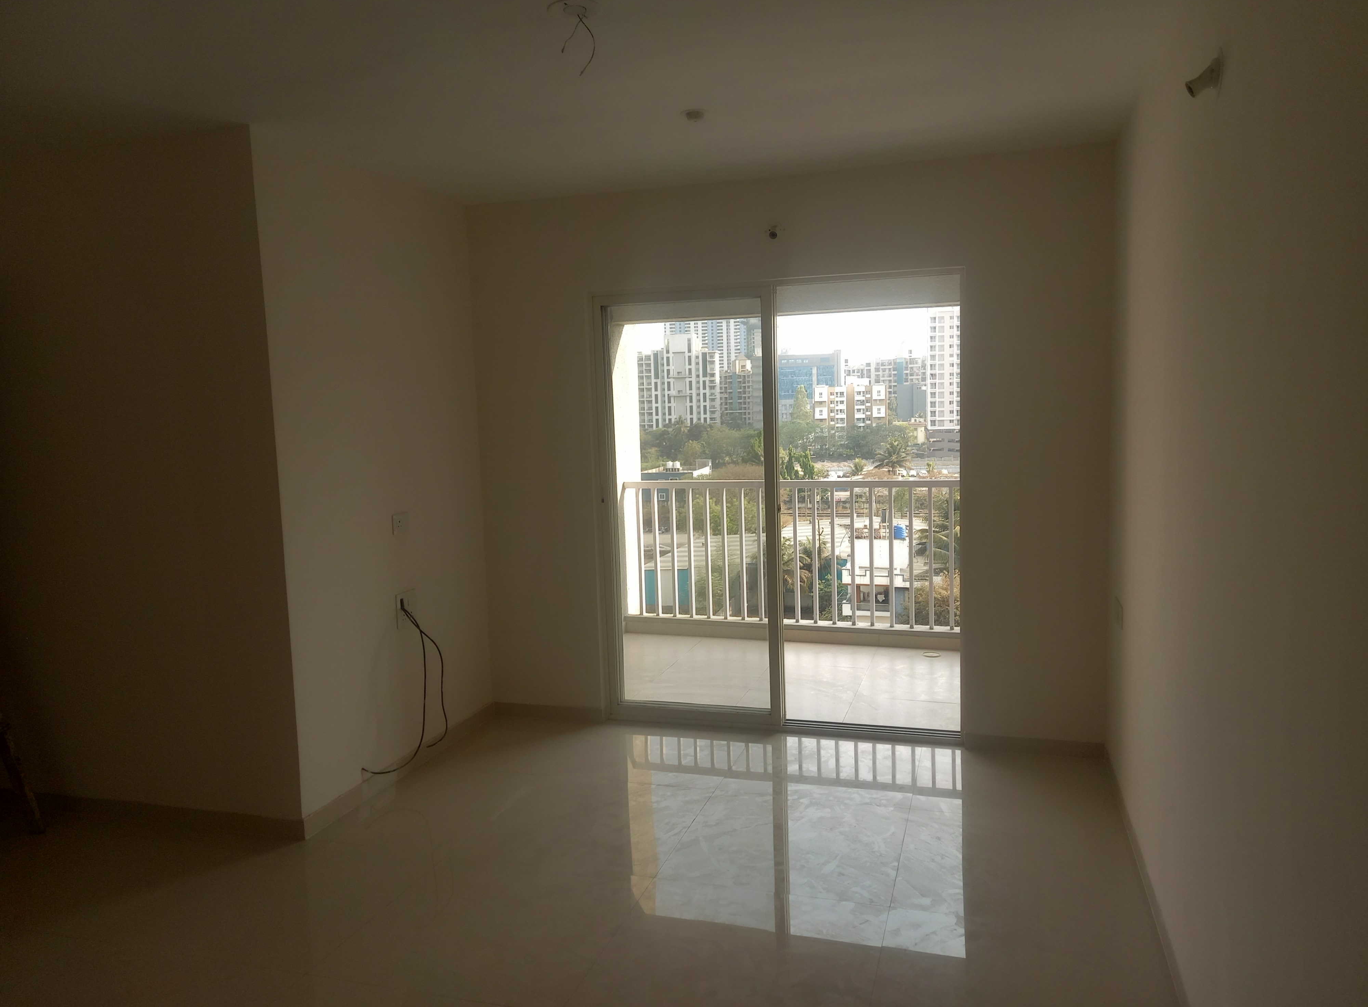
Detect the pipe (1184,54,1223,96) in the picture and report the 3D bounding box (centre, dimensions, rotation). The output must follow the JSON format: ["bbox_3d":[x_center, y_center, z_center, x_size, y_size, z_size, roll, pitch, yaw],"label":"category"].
[{"bbox_3d":[1.181,-0.969,2.250,0.073,0.086,0.066,0,6,17],"label":"pipe"}]

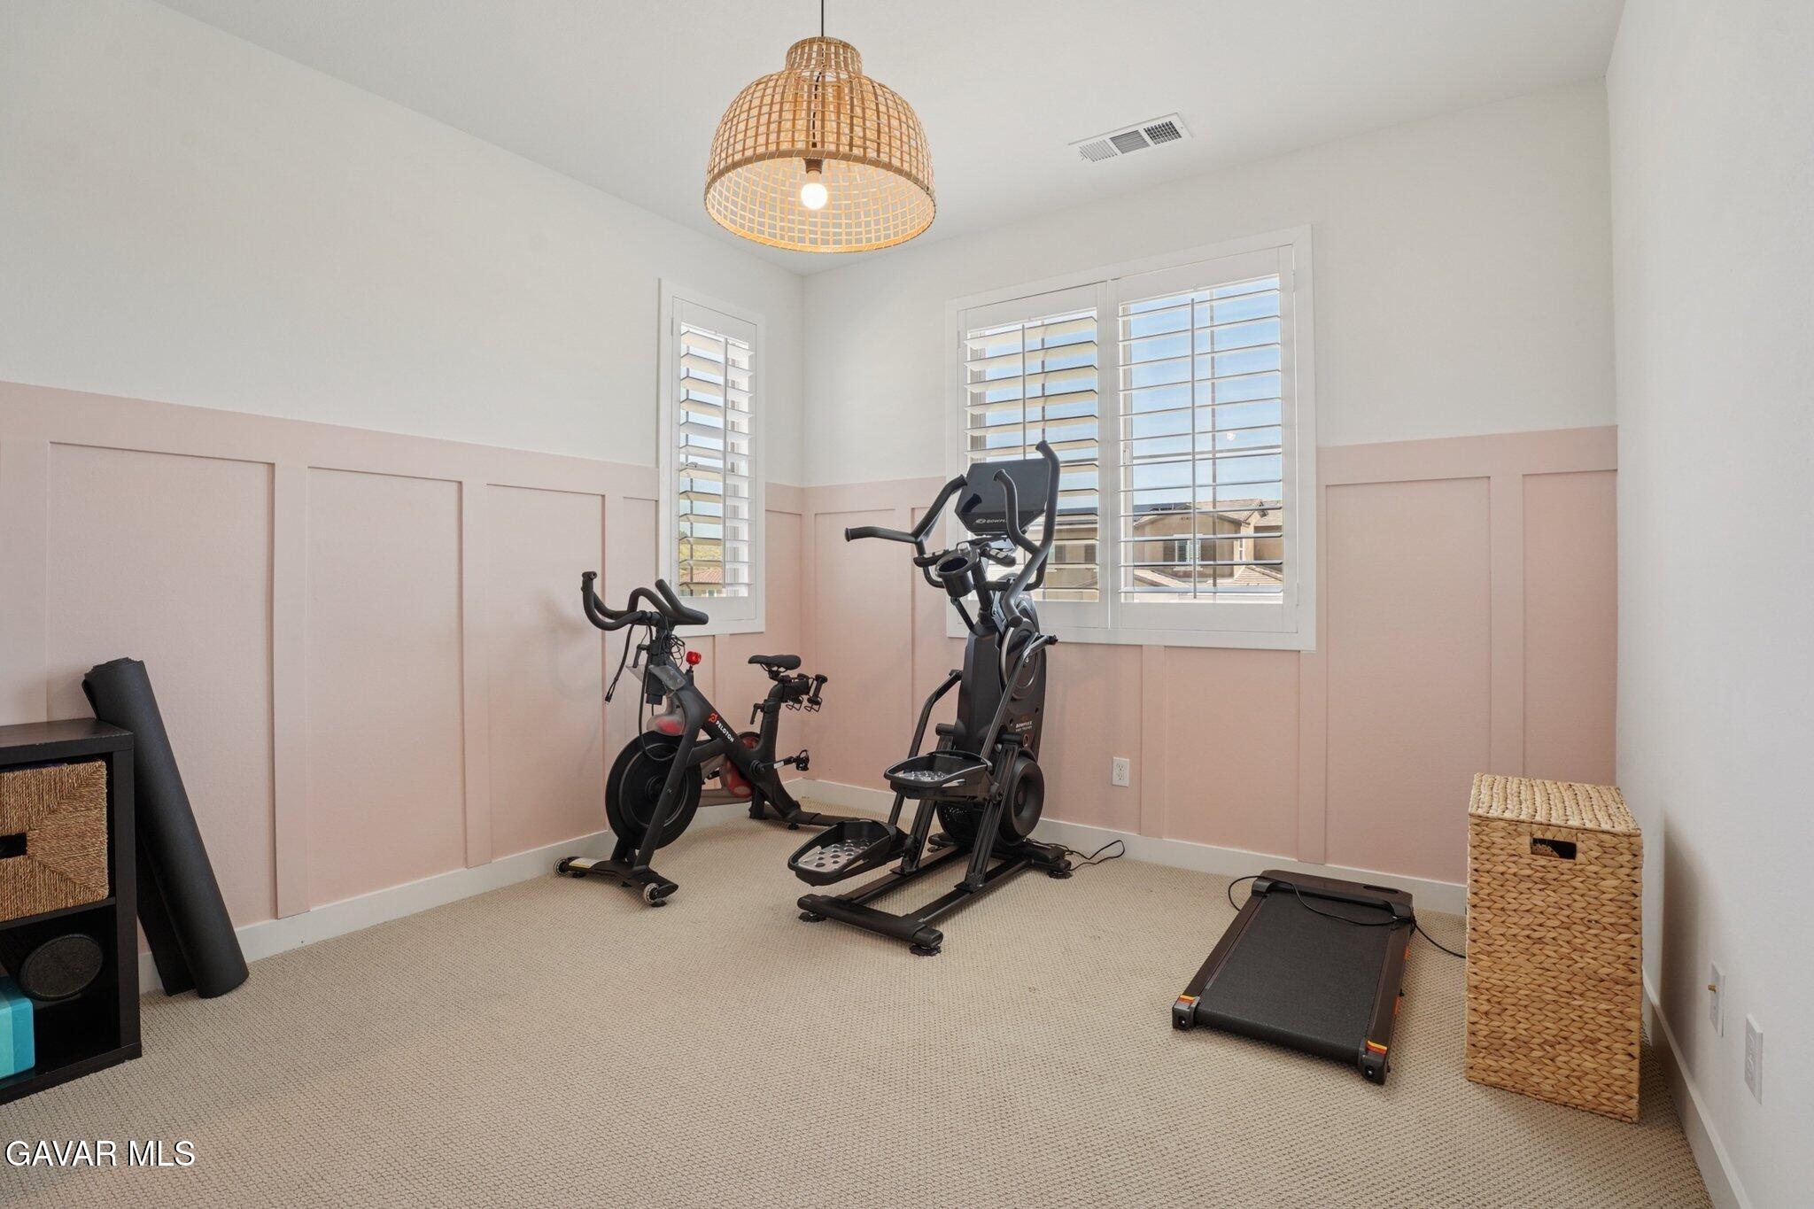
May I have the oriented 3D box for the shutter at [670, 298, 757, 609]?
[{"bbox_3d":[-0.890,-0.668,3.832,0.055,1.458,0.499,1,2,38],"label":"shutter"}]

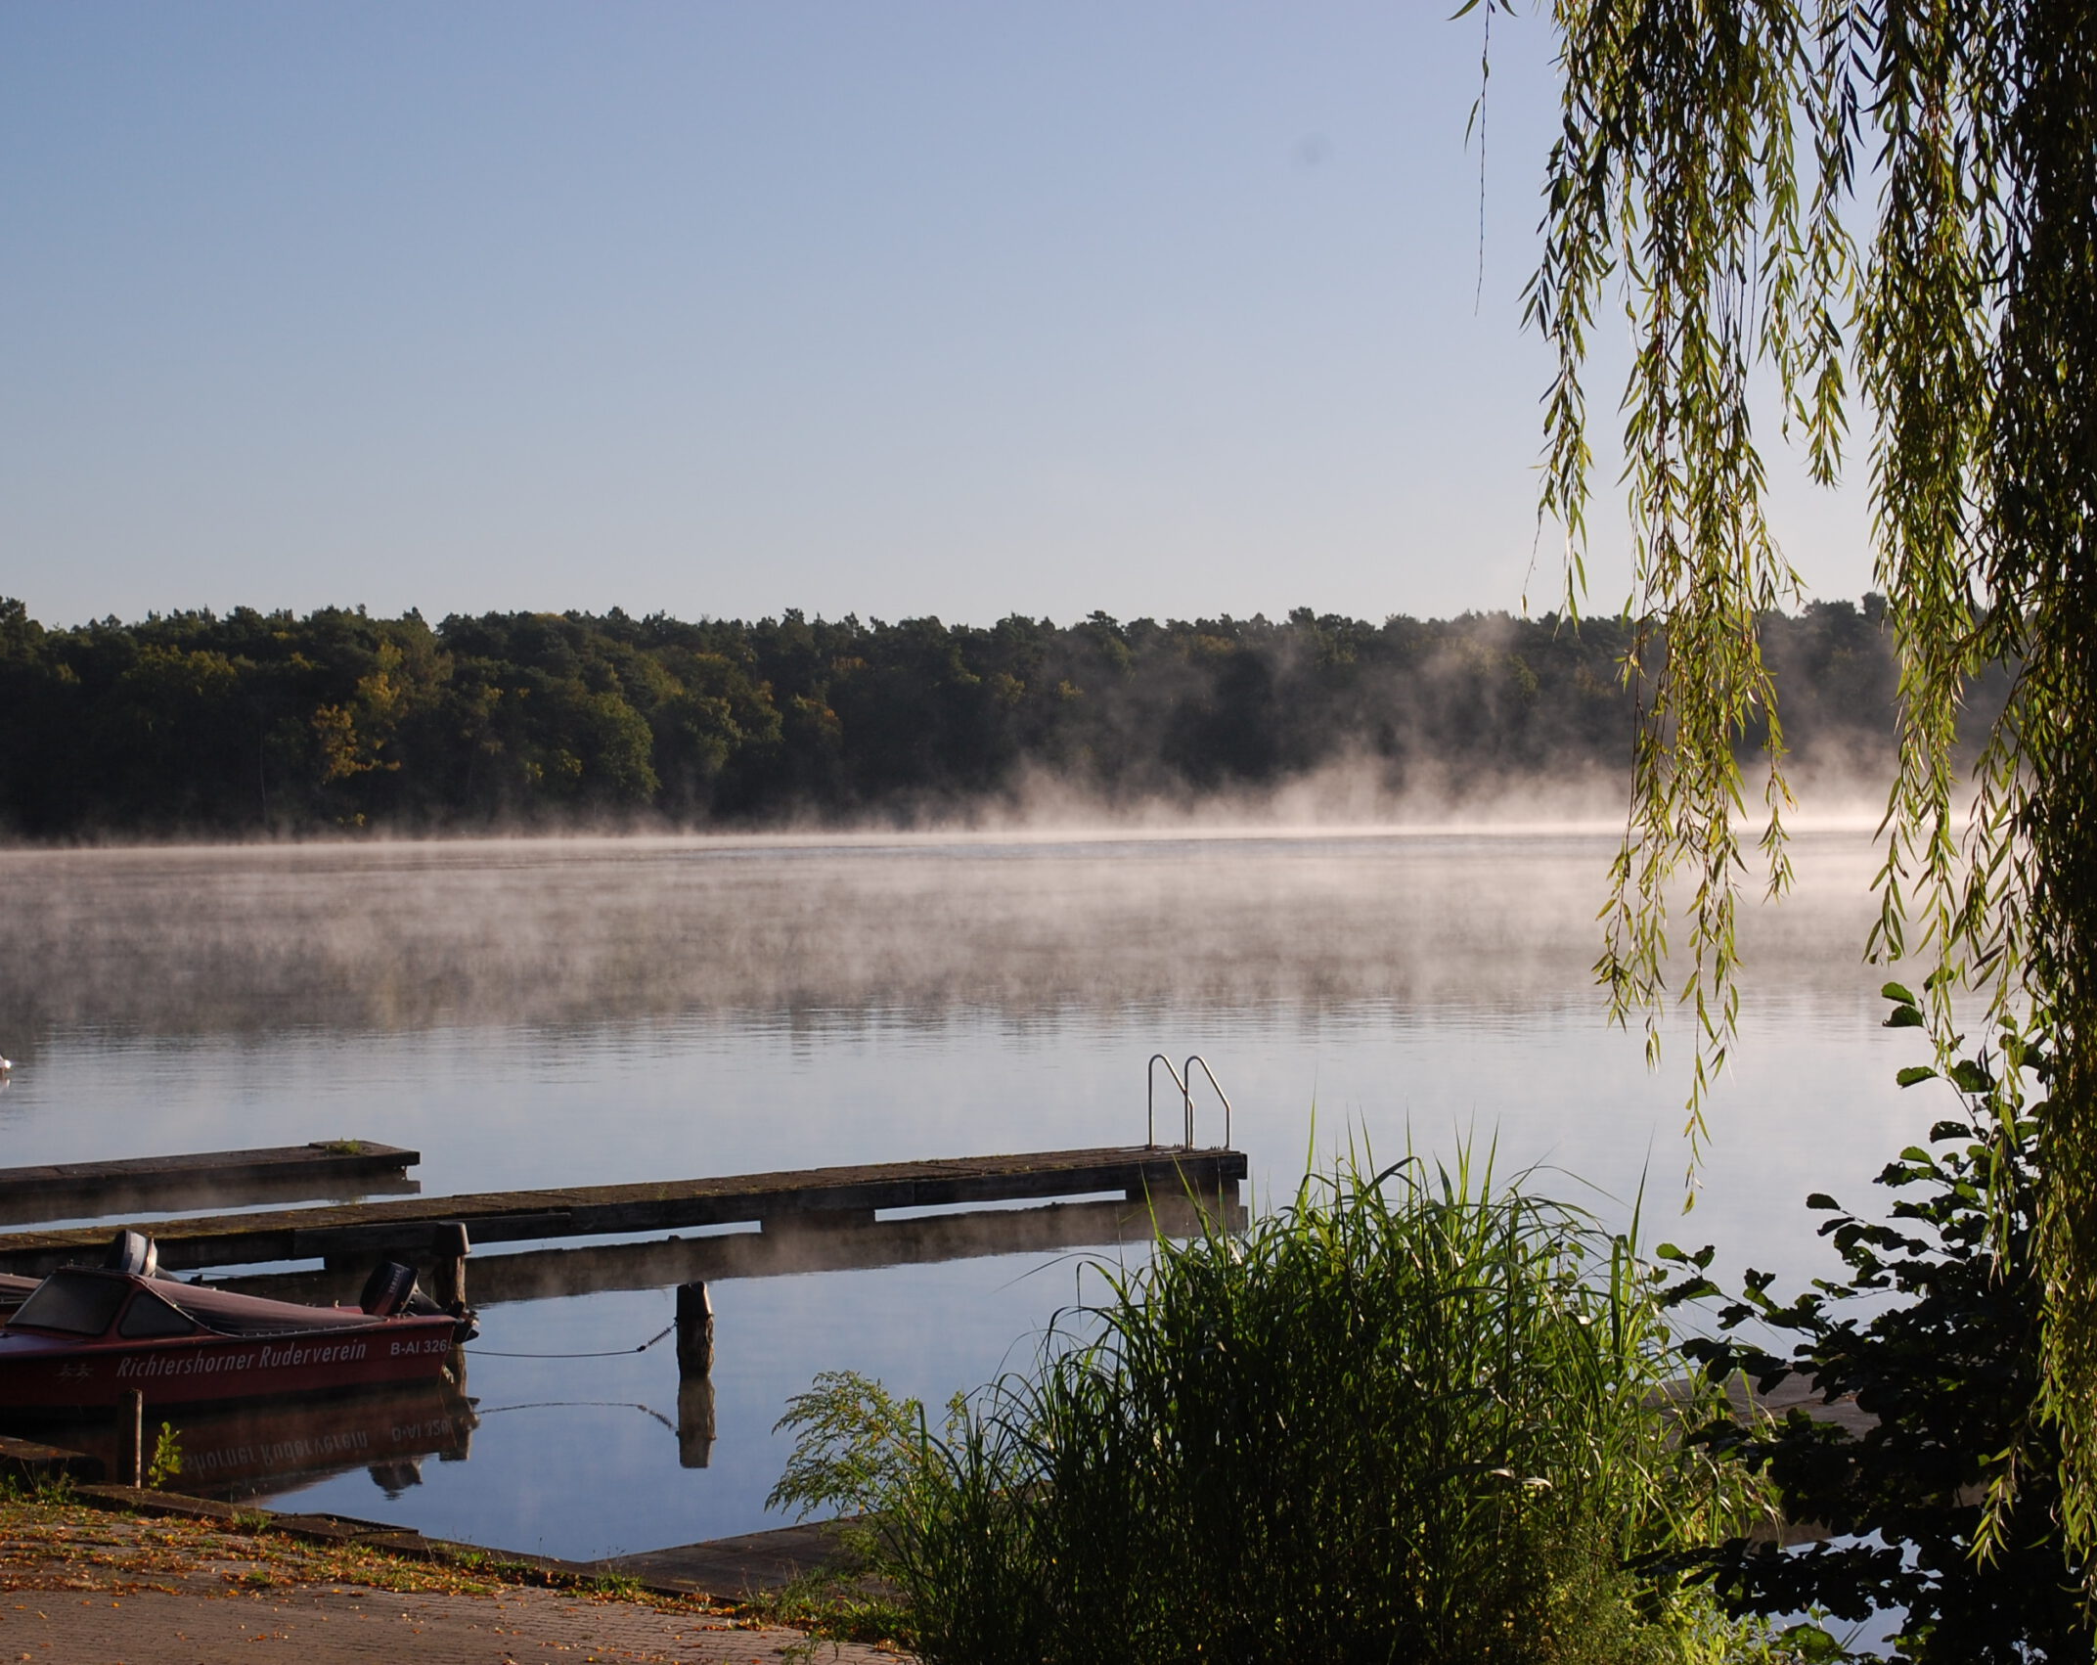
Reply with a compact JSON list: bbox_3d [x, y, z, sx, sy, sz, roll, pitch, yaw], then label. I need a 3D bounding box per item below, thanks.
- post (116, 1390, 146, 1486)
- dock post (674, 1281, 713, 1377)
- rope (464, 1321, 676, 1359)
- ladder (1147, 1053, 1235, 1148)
[{"bbox_3d":[-5.062,3.337,25.666,0.145,0.530,0.145,-1,0,0],"label":"post"},{"bbox_3d":[-2.459,3.462,32.353,0.250,0.670,0.250,-1,0,0],"label":"dock post"},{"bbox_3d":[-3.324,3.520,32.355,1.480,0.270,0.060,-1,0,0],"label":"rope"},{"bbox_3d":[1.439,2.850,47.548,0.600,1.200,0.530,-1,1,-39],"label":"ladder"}]

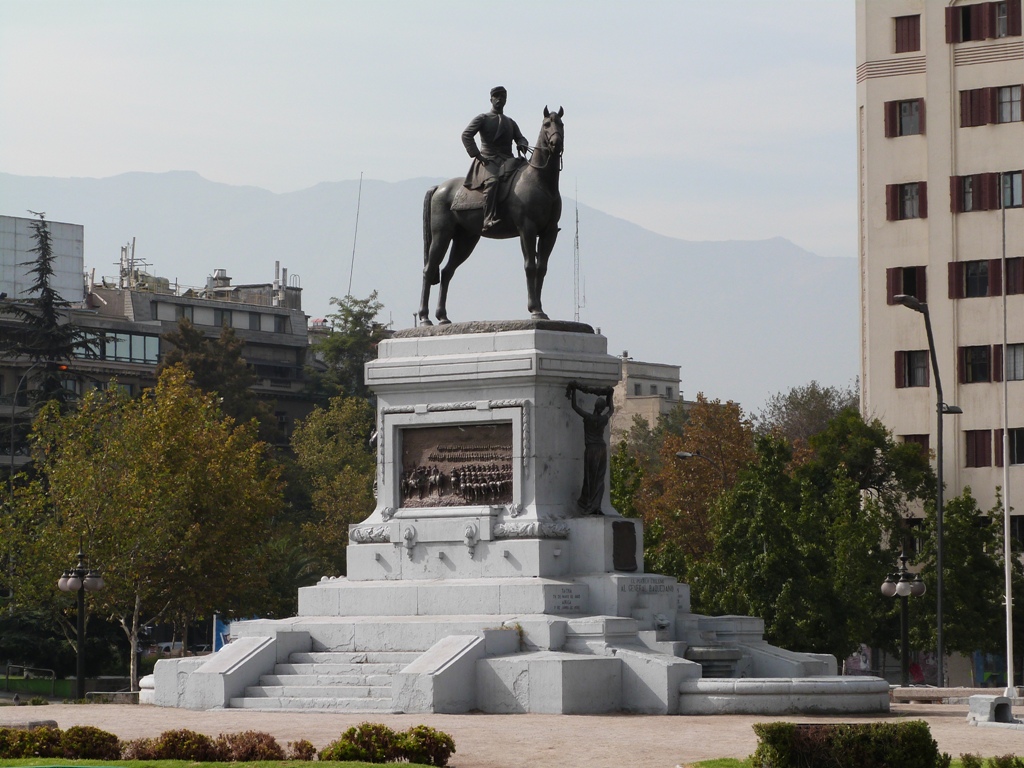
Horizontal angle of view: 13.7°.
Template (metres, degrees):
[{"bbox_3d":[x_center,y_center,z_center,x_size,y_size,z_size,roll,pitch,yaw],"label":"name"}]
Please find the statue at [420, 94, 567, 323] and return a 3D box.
[{"bbox_3d":[-0.259,-2.966,70.238,3.200,3.900,1.300,-3,-4,39],"label":"statue"}]

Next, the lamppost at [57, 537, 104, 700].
[{"bbox_3d":[-8.991,4.882,88.867,0.980,3.450,0.980,0,-3,0],"label":"lamppost"}]

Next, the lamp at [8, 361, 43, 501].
[{"bbox_3d":[-16.492,4.851,145.000,1.400,11.300,0.350,0,-4,0],"label":"lamp"}]

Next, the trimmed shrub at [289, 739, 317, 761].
[{"bbox_3d":[-2.616,4.565,53.200,0.350,0.280,0.340,0,-4,0],"label":"trimmed shrub"}]

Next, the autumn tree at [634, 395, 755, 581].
[{"bbox_3d":[6.443,5.088,147.960,4.400,9.700,4.400,0,-3,0],"label":"autumn tree"}]

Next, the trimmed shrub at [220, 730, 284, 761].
[{"bbox_3d":[-3.247,4.523,53.300,0.800,0.380,0.650,0,-4,0],"label":"trimmed shrub"}]

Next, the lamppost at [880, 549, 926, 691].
[{"bbox_3d":[9.834,6.041,107.000,1.150,3.900,1.150,0,-4,0],"label":"lamppost"}]

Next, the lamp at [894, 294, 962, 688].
[{"bbox_3d":[11.733,3.226,120.000,1.950,11.500,0.400,0,-4,0],"label":"lamp"}]

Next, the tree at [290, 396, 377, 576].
[{"bbox_3d":[-5.243,4.800,134.954,4.000,9.000,4.000,0,-3,0],"label":"tree"}]

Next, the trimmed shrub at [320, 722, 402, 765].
[{"bbox_3d":[-1.560,3.691,43.858,0.830,0.430,0.750,0,-3,0],"label":"trimmed shrub"}]

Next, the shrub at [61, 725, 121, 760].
[{"bbox_3d":[-5.274,4.486,53.300,0.750,0.460,0.650,0,-4,0],"label":"shrub"}]

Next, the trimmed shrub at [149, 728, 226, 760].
[{"bbox_3d":[-3.406,3.796,44.853,0.800,0.360,0.720,0,-3,0],"label":"trimmed shrub"}]

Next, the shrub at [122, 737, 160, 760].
[{"bbox_3d":[-4.661,4.561,53.300,0.470,0.310,0.450,0,-4,0],"label":"shrub"}]

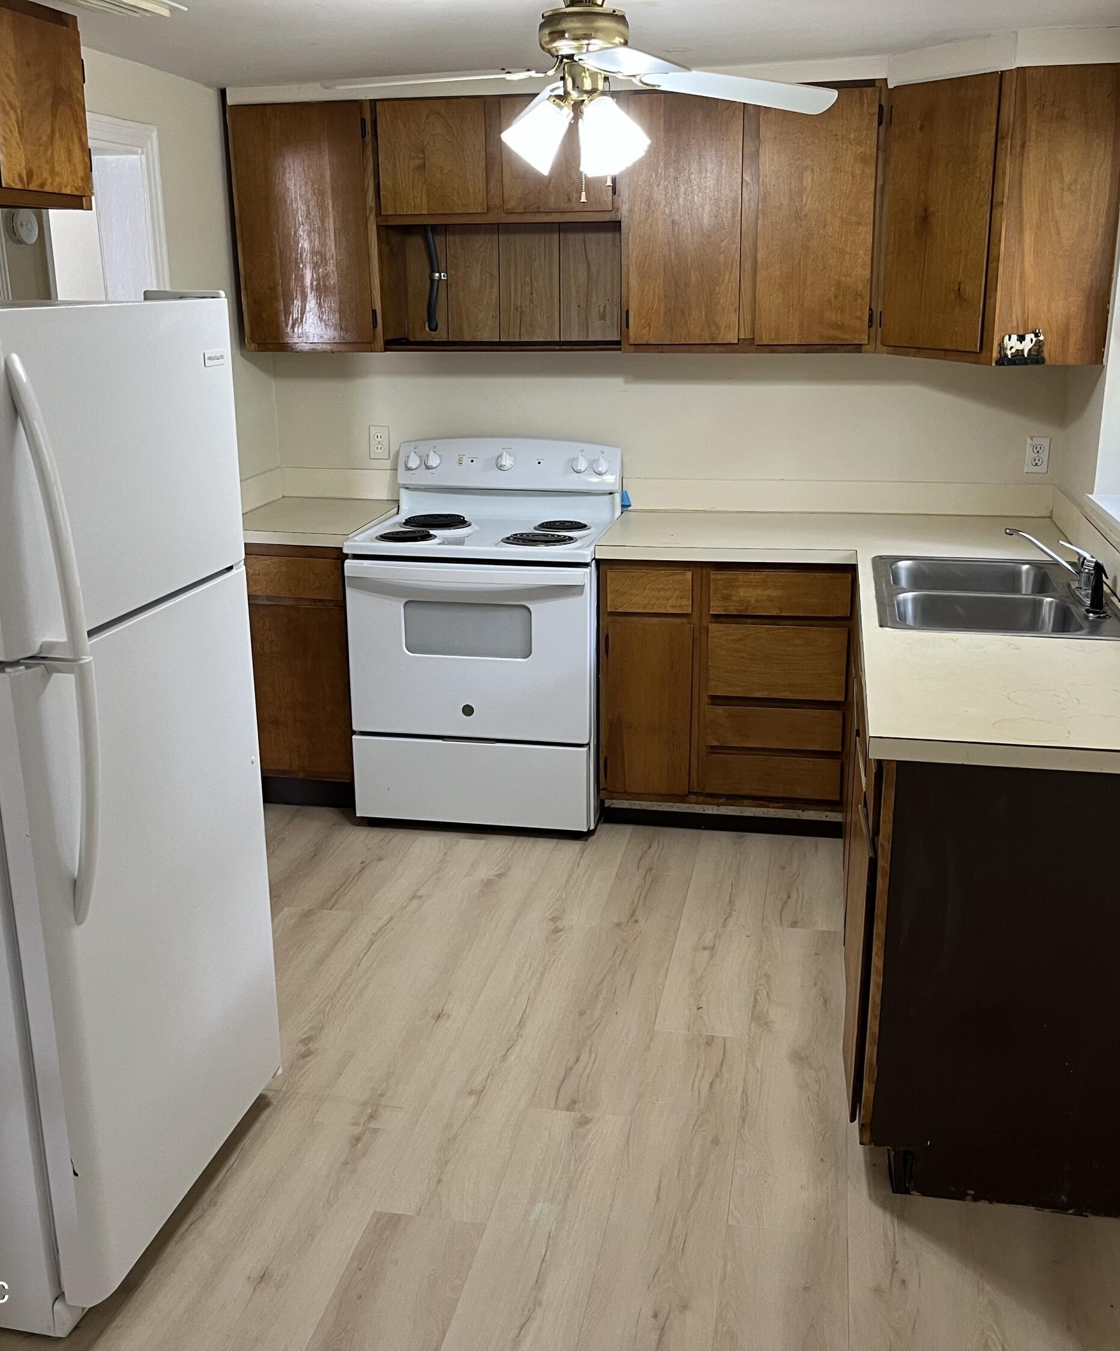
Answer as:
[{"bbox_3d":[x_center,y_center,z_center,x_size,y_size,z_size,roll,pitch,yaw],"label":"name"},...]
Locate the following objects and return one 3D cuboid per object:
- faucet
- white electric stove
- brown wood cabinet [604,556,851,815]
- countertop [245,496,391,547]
[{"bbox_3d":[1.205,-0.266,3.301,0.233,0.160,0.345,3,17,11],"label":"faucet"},{"bbox_3d":[-0.216,-0.143,4.395,0.757,1.172,0.710,3,17,11],"label":"white electric stove"},{"bbox_3d":[0.556,-0.053,4.384,0.765,0.783,0.605,3,17,11],"label":"brown wood cabinet"},{"bbox_3d":[-0.825,-0.515,4.532,0.485,0.041,0.635,3,17,11],"label":"countertop"}]

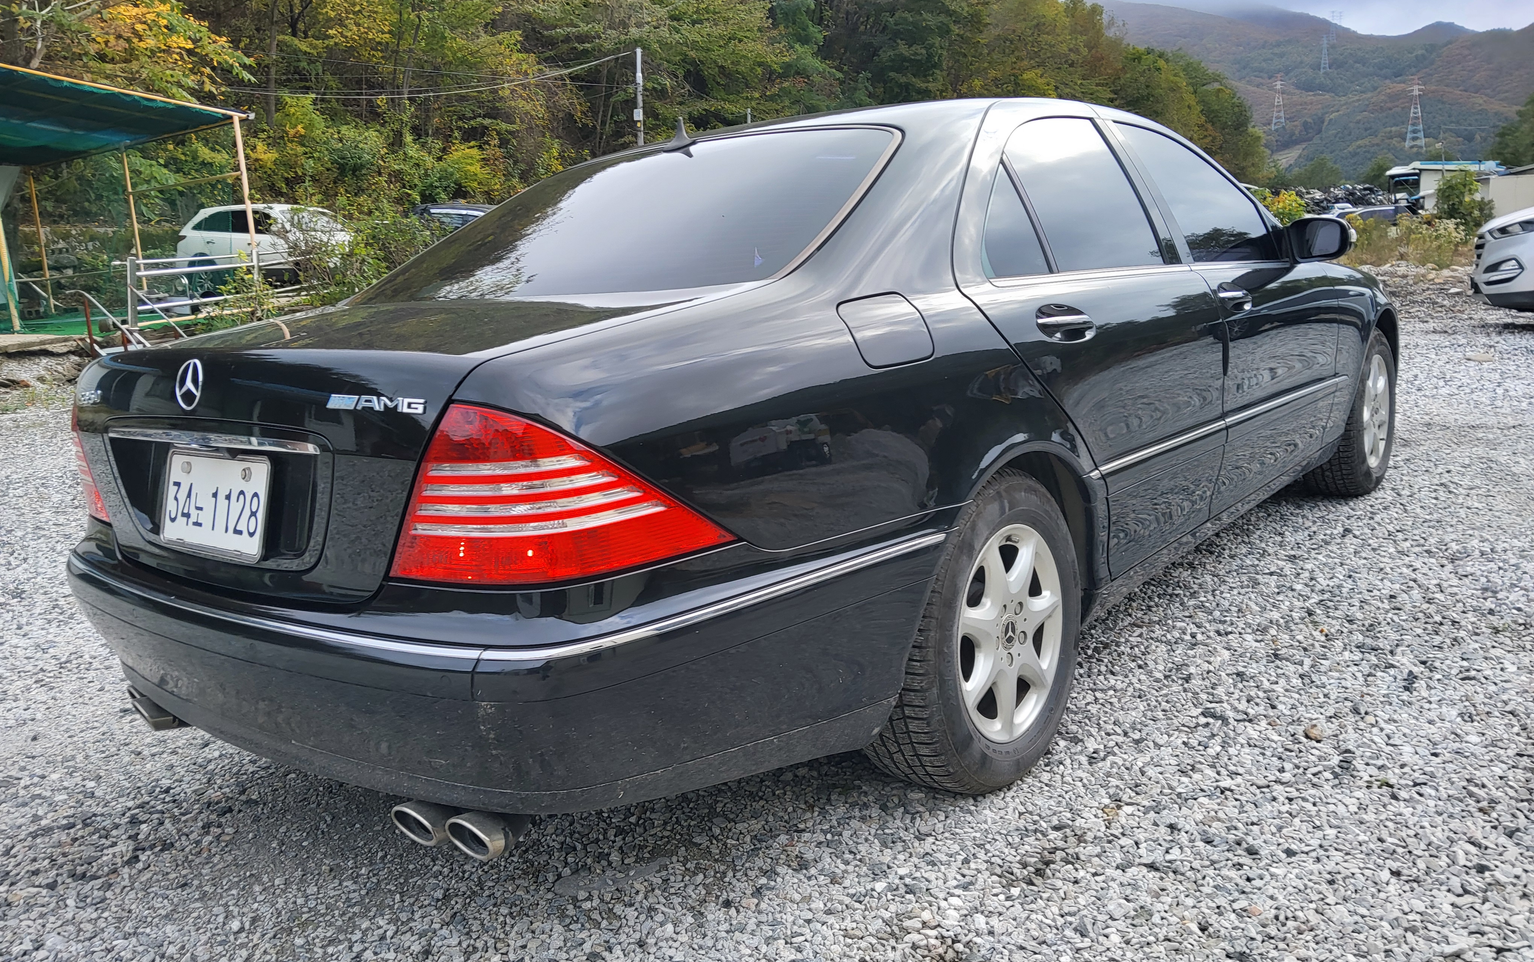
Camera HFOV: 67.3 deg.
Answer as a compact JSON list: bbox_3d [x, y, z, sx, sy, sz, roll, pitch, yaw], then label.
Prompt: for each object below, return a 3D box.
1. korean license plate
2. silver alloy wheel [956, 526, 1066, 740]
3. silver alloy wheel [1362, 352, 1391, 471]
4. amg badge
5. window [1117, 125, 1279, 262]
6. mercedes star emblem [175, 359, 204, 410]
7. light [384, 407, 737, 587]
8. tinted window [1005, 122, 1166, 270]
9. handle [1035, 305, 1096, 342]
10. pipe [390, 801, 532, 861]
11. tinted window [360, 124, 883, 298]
[{"bbox_3d":[-0.936,0.039,1.948,0.352,0.166,0.020,4,-2,39],"label":"korean license plate"},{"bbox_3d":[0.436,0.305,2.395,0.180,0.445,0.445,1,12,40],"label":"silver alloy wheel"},{"bbox_3d":[2.389,-0.284,4.706,0.180,0.445,0.445,4,14,39],"label":"silver alloy wheel"},{"bbox_3d":[-0.550,-0.109,1.612,0.197,0.024,0.010,4,-1,30],"label":"amg badge"},{"bbox_3d":[1.251,-0.803,3.271,0.060,0.420,0.780,-27,-7,41],"label":"window"},{"bbox_3d":[-0.955,-0.160,1.907,0.088,0.088,0.012,4,-2,39],"label":"mercedes star emblem"},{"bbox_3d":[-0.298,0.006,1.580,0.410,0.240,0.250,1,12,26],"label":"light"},{"bbox_3d":[0.749,-0.693,2.765,0.045,0.430,0.610,-28,-7,41],"label":"tinted window"},{"bbox_3d":[0.610,-0.318,2.346,0.055,0.080,0.240,4,14,40],"label":"handle"},{"bbox_3d":[-0.429,0.489,1.709,0.250,0.080,0.150,4,14,40],"label":"pipe"},{"bbox_3d":[-0.360,-0.551,2.539,1.250,0.100,0.600,4,43,40],"label":"tinted window"}]

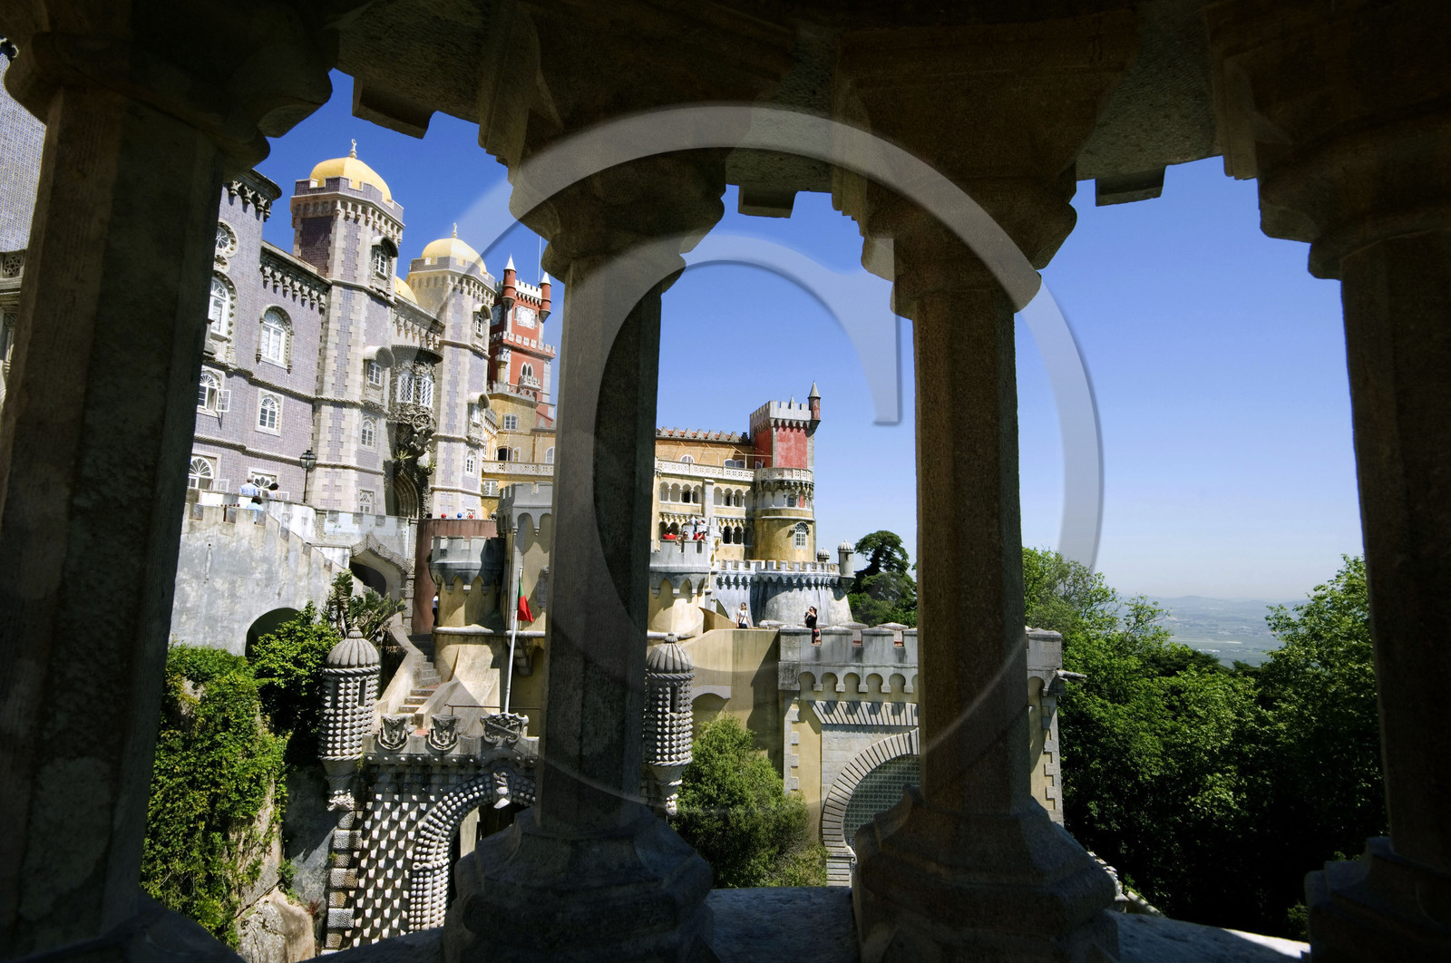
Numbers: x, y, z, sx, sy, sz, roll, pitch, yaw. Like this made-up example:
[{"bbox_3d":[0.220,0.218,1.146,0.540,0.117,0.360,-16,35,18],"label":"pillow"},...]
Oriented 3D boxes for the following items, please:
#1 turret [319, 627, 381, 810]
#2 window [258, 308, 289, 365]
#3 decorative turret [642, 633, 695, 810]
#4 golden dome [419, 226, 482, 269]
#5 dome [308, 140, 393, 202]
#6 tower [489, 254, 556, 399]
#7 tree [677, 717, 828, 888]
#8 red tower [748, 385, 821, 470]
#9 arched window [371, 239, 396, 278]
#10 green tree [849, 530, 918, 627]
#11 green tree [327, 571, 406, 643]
[{"bbox_3d":[-9.391,5.900,18.000,1.250,4.450,1.250,1,-7,0],"label":"turret"},{"bbox_3d":[-20.325,-6.549,32.666,0.300,2.650,1.850,0,-7,6],"label":"window"},{"bbox_3d":[-1.327,5.814,17.385,1.220,4.180,1.220,1,-8,0],"label":"decorative turret"},{"bbox_3d":[-18.406,-15.850,49.457,4.100,3.540,4.100,3,-8,-11],"label":"golden dome"},{"bbox_3d":[-19.660,-16.170,38.186,3.800,3.800,3.800,0,-7,6],"label":"dome"},{"bbox_3d":[-23.280,-15.734,80.064,6.200,15.700,6.200,-5,-10,40],"label":"tower"},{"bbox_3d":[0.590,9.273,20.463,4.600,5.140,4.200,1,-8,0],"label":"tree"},{"bbox_3d":[5.655,-4.737,71.090,5.000,9.200,5.700,3,-8,-19],"label":"red tower"},{"bbox_3d":[-17.621,-11.397,37.423,0.500,1.800,1.500,0,-7,6],"label":"arched window"},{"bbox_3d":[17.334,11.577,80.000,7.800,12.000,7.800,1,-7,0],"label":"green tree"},{"bbox_3d":[-10.966,4.218,22.110,2.400,2.900,2.300,1,-8,0],"label":"green tree"}]

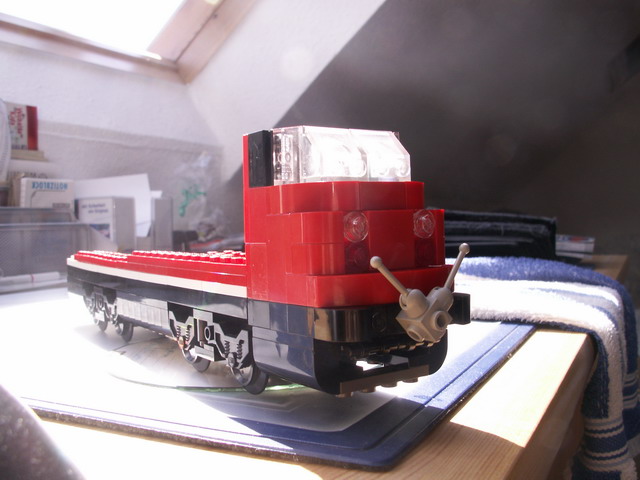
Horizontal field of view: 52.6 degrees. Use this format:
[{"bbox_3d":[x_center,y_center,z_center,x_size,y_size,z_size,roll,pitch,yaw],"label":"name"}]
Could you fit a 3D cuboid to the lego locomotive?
[{"bbox_3d":[-0.050,0.008,0.275,0.049,0.079,0.279,-2,1,-35],"label":"lego locomotive"}]

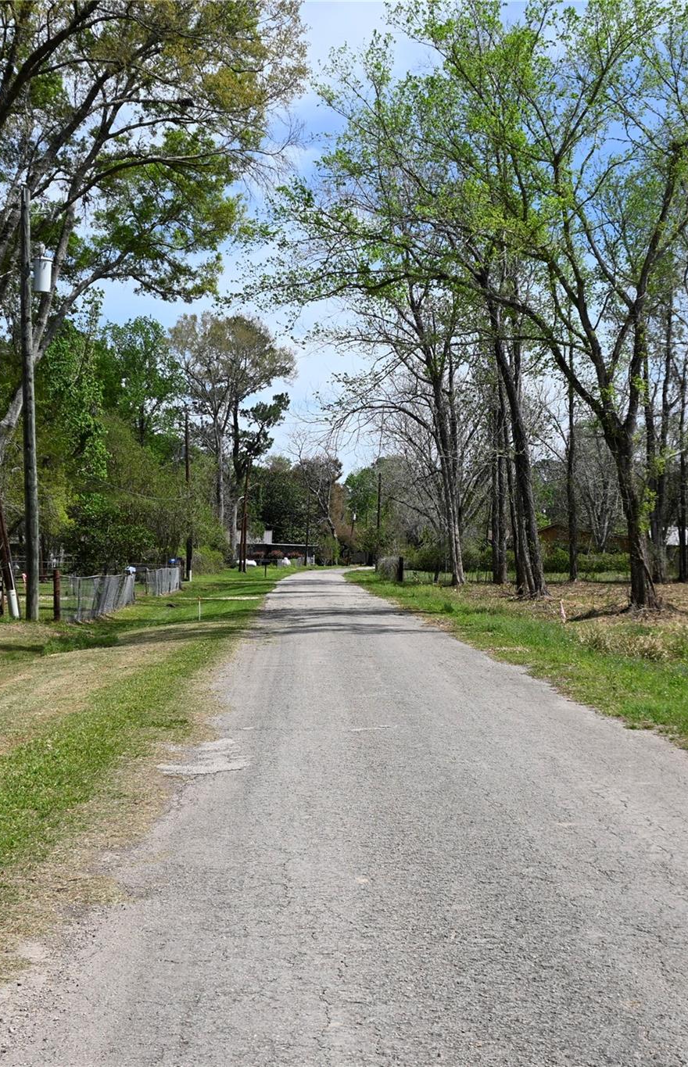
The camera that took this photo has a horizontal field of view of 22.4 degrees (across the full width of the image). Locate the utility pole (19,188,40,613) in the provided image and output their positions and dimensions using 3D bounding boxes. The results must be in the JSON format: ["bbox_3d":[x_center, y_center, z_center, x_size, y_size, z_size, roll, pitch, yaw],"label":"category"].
[{"bbox_3d":[-7.178,-2.960,39.550,0.290,9.970,0.290,-1,-1,0],"label":"utility pole"}]

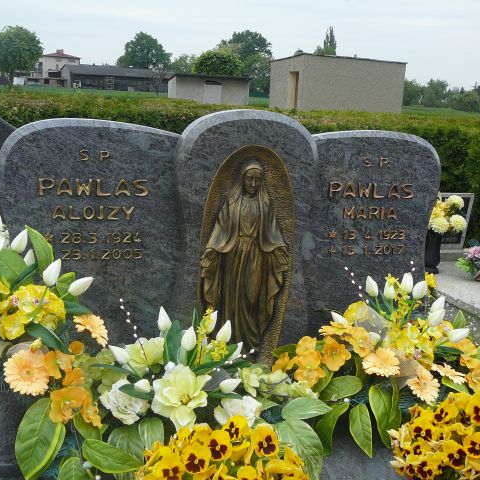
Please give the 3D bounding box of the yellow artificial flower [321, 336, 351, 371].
[{"bbox_3d":[0.272,0.323,2.040,0.082,0.092,0.040,-8,-15,7],"label":"yellow artificial flower"}]

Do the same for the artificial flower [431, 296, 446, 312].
[{"bbox_3d":[0.563,0.186,2.050,0.037,0.061,0.037,31,3,9],"label":"artificial flower"}]

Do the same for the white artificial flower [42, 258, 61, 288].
[{"bbox_3d":[-0.464,0.080,1.780,0.039,0.070,0.039,25,7,-2],"label":"white artificial flower"}]

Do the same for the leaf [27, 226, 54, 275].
[{"bbox_3d":[-0.508,0.029,1.830,0.050,0.128,0.030,-17,6,-19],"label":"leaf"}]

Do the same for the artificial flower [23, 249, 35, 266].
[{"bbox_3d":[-0.545,0.048,1.860,0.034,0.056,0.034,18,6,0],"label":"artificial flower"}]

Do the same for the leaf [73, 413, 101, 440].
[{"bbox_3d":[-0.355,0.437,1.680,0.048,0.090,0.030,-42,12,-15],"label":"leaf"}]

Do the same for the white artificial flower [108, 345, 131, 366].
[{"bbox_3d":[-0.294,0.281,1.760,0.066,0.036,0.036,40,-2,-9],"label":"white artificial flower"}]

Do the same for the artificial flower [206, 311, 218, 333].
[{"bbox_3d":[-0.075,0.220,1.930,0.033,0.062,0.033,23,6,0],"label":"artificial flower"}]

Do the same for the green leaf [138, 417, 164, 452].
[{"bbox_3d":[-0.233,0.518,1.900,0.066,0.100,0.030,0,12,0],"label":"green leaf"}]

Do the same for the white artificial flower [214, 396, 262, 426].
[{"bbox_3d":[-0.004,0.416,1.730,0.108,0.082,0.080,2,12,-2],"label":"white artificial flower"}]

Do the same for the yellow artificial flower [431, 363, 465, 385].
[{"bbox_3d":[0.590,0.381,2.040,0.100,0.032,0.100,29,18,0],"label":"yellow artificial flower"}]

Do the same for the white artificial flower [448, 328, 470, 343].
[{"bbox_3d":[0.615,0.268,2.020,0.064,0.037,0.037,-21,6,18],"label":"white artificial flower"}]

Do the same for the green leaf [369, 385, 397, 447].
[{"bbox_3d":[0.391,0.482,1.980,0.078,0.165,0.050,1,12,5],"label":"green leaf"}]

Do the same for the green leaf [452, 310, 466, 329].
[{"bbox_3d":[0.633,0.231,2.080,0.038,0.058,0.022,0,12,0],"label":"green leaf"}]

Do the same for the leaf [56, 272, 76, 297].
[{"bbox_3d":[-0.425,0.112,1.770,0.045,0.066,0.028,5,12,-19],"label":"leaf"}]

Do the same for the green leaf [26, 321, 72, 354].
[{"bbox_3d":[-0.447,0.230,1.680,0.120,0.036,0.035,34,12,14],"label":"green leaf"}]

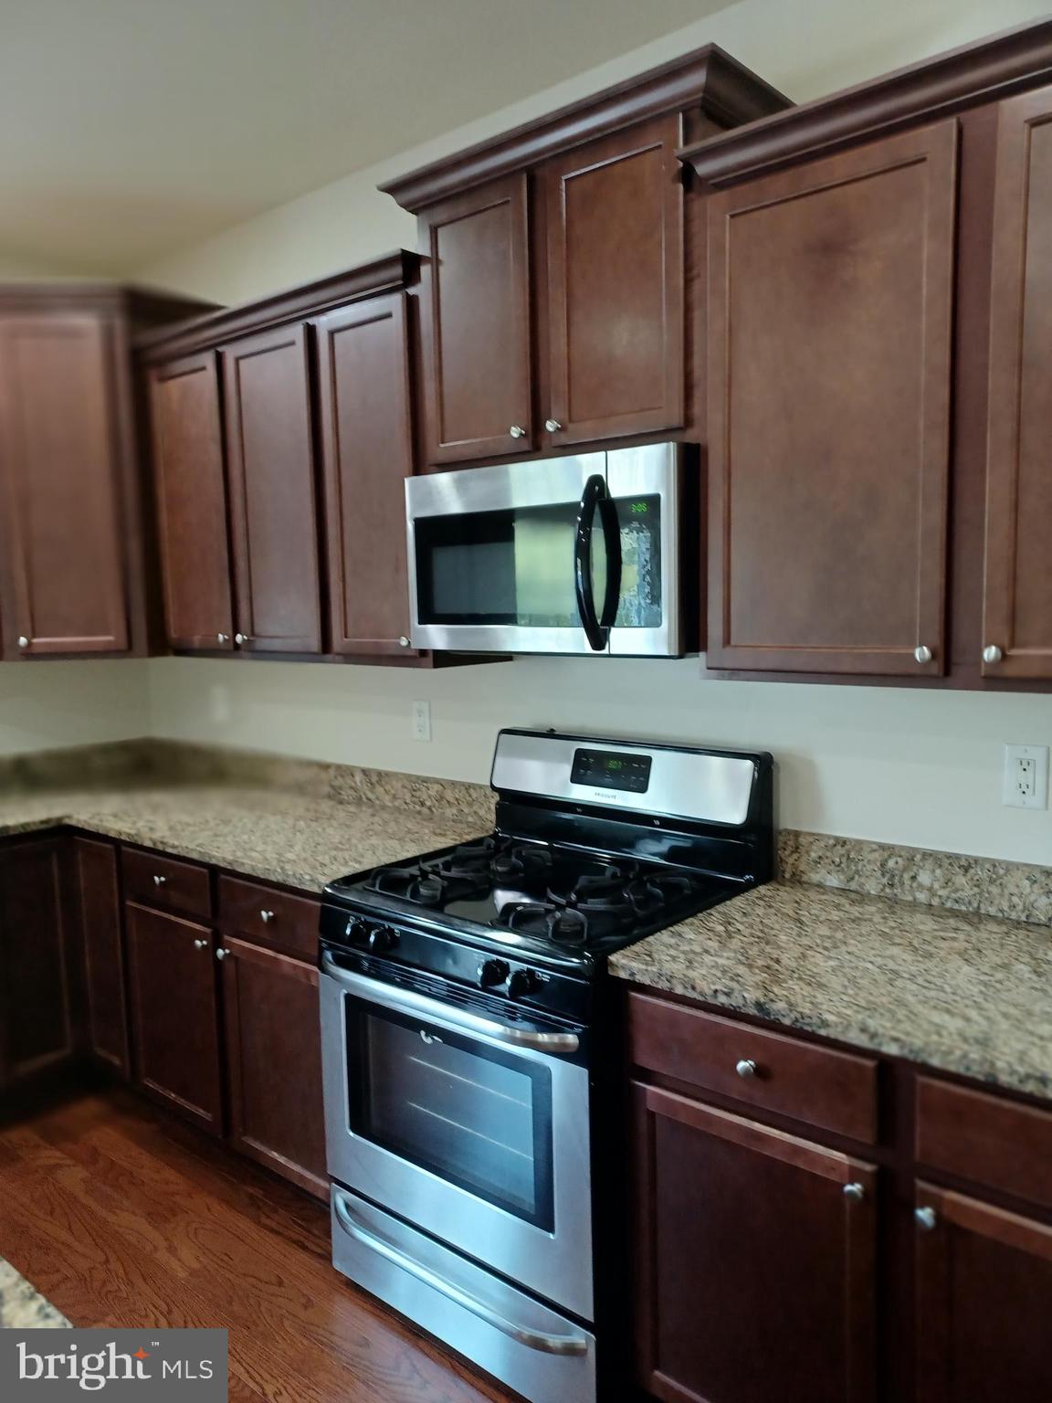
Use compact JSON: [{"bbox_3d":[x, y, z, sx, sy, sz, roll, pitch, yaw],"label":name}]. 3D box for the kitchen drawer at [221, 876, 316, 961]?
[{"bbox_3d":[-0.458,0.502,2.677,0.434,0.136,0.517,4,8,40],"label":"kitchen drawer"}]

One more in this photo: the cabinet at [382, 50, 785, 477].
[{"bbox_3d":[0.123,-0.856,2.234,0.883,0.661,0.380,4,8,40],"label":"cabinet"}]

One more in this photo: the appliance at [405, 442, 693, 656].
[{"bbox_3d":[0.126,-0.316,2.282,0.740,0.408,0.410,4,8,40],"label":"appliance"}]

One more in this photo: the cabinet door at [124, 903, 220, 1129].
[{"bbox_3d":[-0.987,0.878,2.856,0.450,0.573,0.021,4,8,41],"label":"cabinet door"}]

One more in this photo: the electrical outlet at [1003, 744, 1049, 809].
[{"bbox_3d":[0.942,0.142,1.907,0.076,0.117,0.008,4,8,40],"label":"electrical outlet"}]

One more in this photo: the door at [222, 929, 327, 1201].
[{"bbox_3d":[-0.599,0.904,2.522,0.463,0.573,0.021,4,8,41],"label":"door"}]

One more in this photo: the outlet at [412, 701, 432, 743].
[{"bbox_3d":[-0.304,0.059,2.968,0.073,0.117,0.008,4,8,40],"label":"outlet"}]

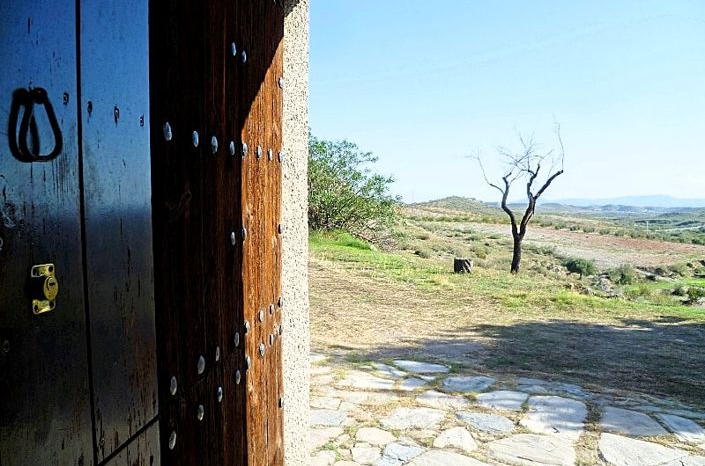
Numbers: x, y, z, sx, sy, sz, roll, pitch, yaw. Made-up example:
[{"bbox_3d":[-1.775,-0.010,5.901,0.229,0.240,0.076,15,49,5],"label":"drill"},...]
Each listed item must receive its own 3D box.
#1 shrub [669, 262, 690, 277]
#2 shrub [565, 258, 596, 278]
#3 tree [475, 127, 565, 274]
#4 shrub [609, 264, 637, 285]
[{"bbox_3d":[12.621,1.409,22.000,0.824,0.618,0.807,0,3,0],"label":"shrub"},{"bbox_3d":[7.400,1.136,18.500,1.007,0.682,0.935,0,3,0],"label":"shrub"},{"bbox_3d":[4.102,-0.798,14.000,2.144,3.586,1.990,0,3,0],"label":"tree"},{"bbox_3d":[8.526,1.310,18.000,0.858,0.695,0.796,0,3,0],"label":"shrub"}]

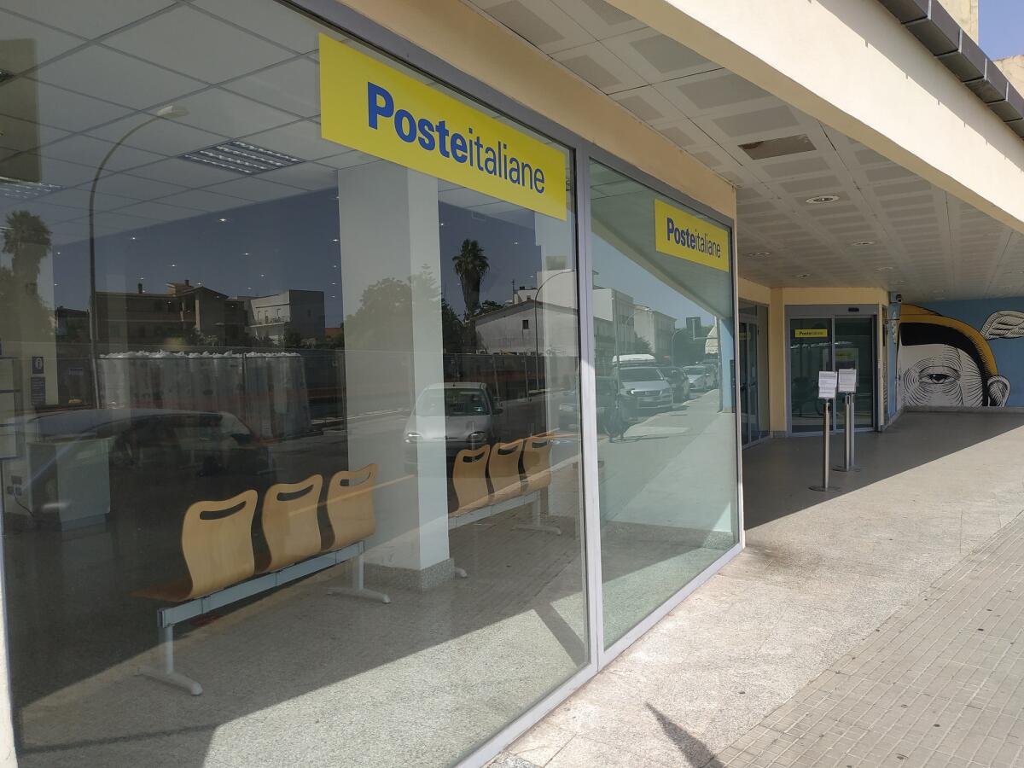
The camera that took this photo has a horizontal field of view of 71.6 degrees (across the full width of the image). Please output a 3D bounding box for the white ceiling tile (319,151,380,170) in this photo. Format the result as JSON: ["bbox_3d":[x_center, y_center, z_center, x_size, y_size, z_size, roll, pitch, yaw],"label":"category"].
[{"bbox_3d":[-1.016,-1.512,4.727,0.600,0.020,0.300,0,2,32],"label":"white ceiling tile"}]

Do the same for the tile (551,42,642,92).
[{"bbox_3d":[0.428,-1.499,3.368,0.240,0.020,0.600,0,2,32],"label":"tile"}]

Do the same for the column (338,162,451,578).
[{"bbox_3d":[-0.840,-0.059,5.098,0.620,2.950,0.350,-1,2,30],"label":"column"}]

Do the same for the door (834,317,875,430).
[{"bbox_3d":[6.977,-0.220,14.427,0.990,2.280,0.060,-2,2,-14],"label":"door"}]

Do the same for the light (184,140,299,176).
[{"bbox_3d":[-1.795,-1.520,4.744,0.600,0.060,0.600,-1,2,30],"label":"light"}]

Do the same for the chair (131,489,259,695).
[{"bbox_3d":[-1.533,0.989,3.558,0.540,0.840,0.470,0,2,29],"label":"chair"}]

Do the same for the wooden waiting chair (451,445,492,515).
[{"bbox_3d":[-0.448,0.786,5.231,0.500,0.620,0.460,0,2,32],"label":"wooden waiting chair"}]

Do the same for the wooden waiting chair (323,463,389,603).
[{"bbox_3d":[-1.132,0.986,4.564,0.560,0.910,0.490,-1,2,30],"label":"wooden waiting chair"}]

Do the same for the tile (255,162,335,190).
[{"bbox_3d":[-1.495,-1.524,5.264,0.600,0.020,0.600,-1,2,30],"label":"tile"}]

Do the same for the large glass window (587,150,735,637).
[{"bbox_3d":[1.088,0.065,4.614,0.070,2.524,2.484,-1,2,33],"label":"large glass window"}]

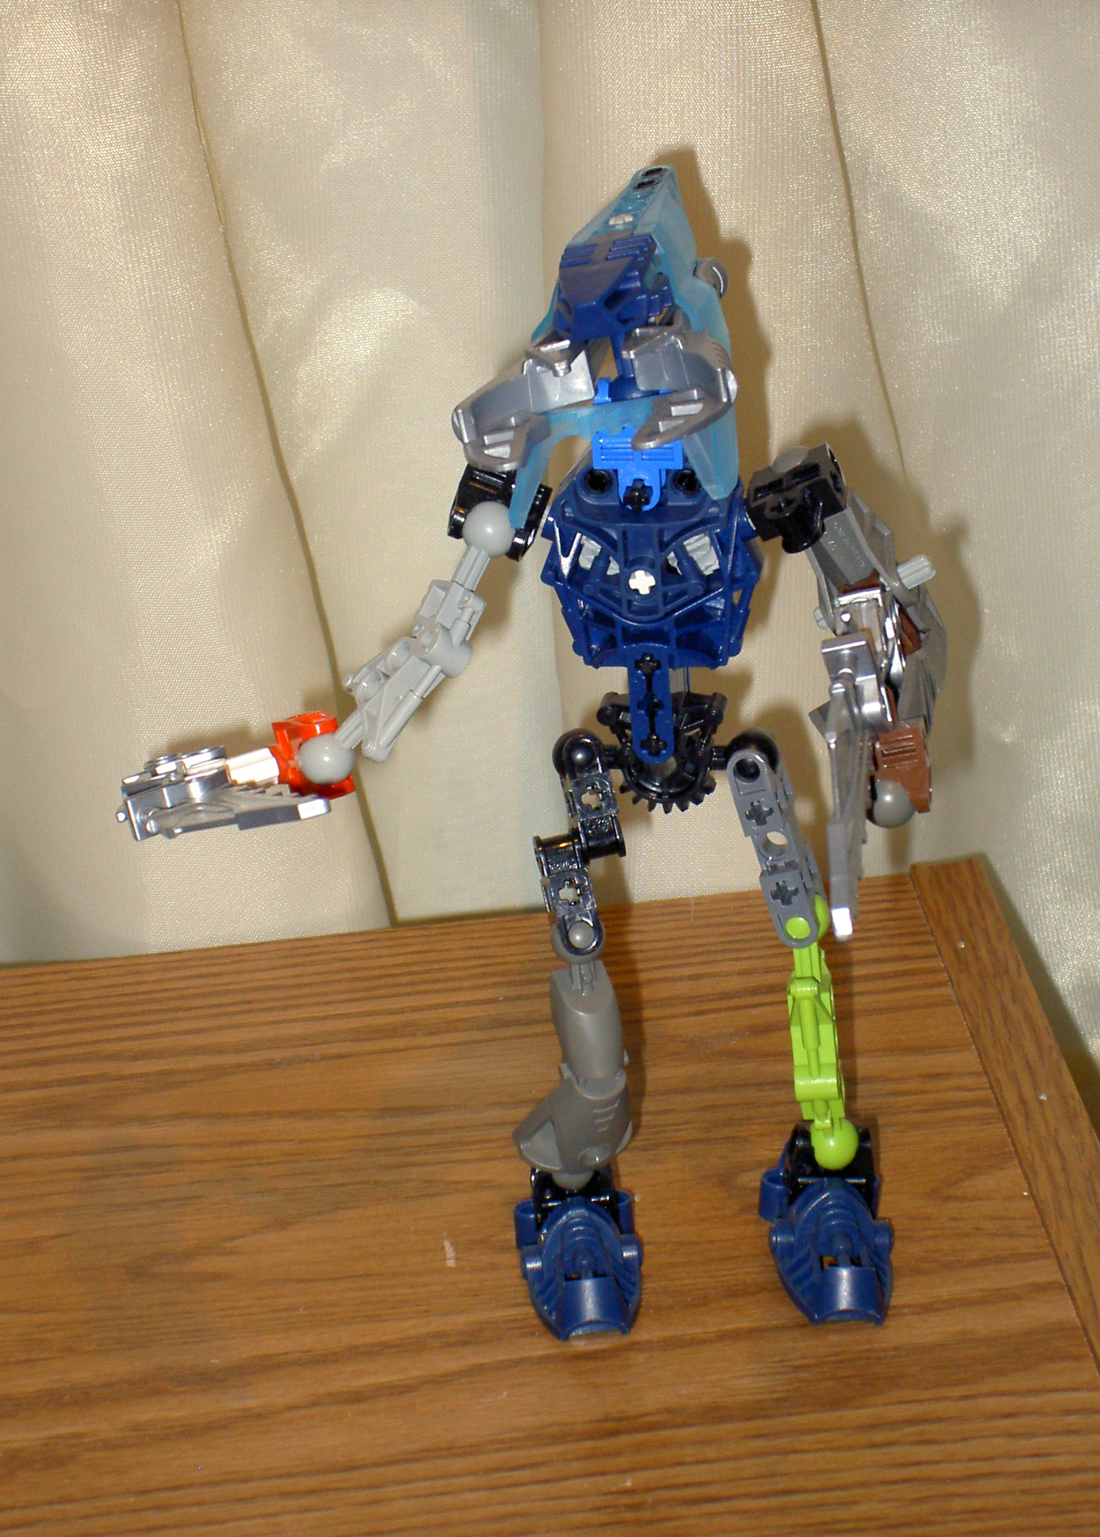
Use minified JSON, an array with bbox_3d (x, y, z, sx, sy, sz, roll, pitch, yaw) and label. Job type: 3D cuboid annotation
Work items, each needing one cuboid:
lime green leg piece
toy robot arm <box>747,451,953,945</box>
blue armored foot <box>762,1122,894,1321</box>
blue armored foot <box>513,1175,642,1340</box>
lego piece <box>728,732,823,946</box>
[{"bbox_3d":[0.051,0.051,0.857,0.011,0.060,0.014,-8,32,3],"label":"lime green leg piece"},{"bbox_3d":[0.056,-0.015,0.847,0.036,0.094,0.038,-4,33,-1],"label":"toy robot arm"},{"bbox_3d":[0.054,0.085,0.868,0.024,0.021,0.042,-4,33,-1],"label":"blue armored foot"},{"bbox_3d":[0.005,0.087,0.868,0.024,0.021,0.042,-5,33,-3],"label":"blue armored foot"},{"bbox_3d":[0.042,0.014,0.834,0.009,0.041,0.010,-10,18,24],"label":"lego piece"}]

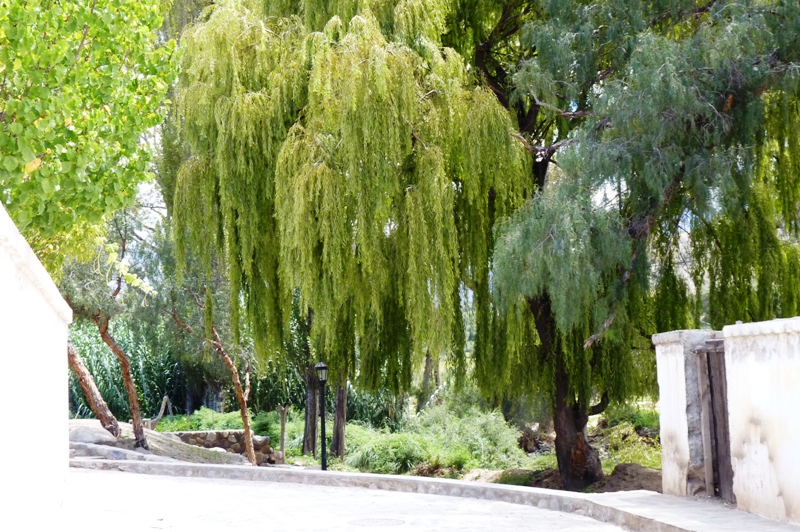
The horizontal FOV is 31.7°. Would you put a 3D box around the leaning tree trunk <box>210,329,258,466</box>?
[{"bbox_3d":[-2.864,2.276,24.400,0.800,2.400,0.500,-2,-5,0],"label":"leaning tree trunk"}]

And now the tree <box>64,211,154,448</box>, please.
[{"bbox_3d":[-5.625,1.230,27.300,1.750,4.600,1.700,-2,-5,0],"label":"tree"}]

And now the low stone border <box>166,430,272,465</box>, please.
[{"bbox_3d":[-3.290,3.309,25.700,1.950,0.620,0.550,-1,-5,-8],"label":"low stone border"}]

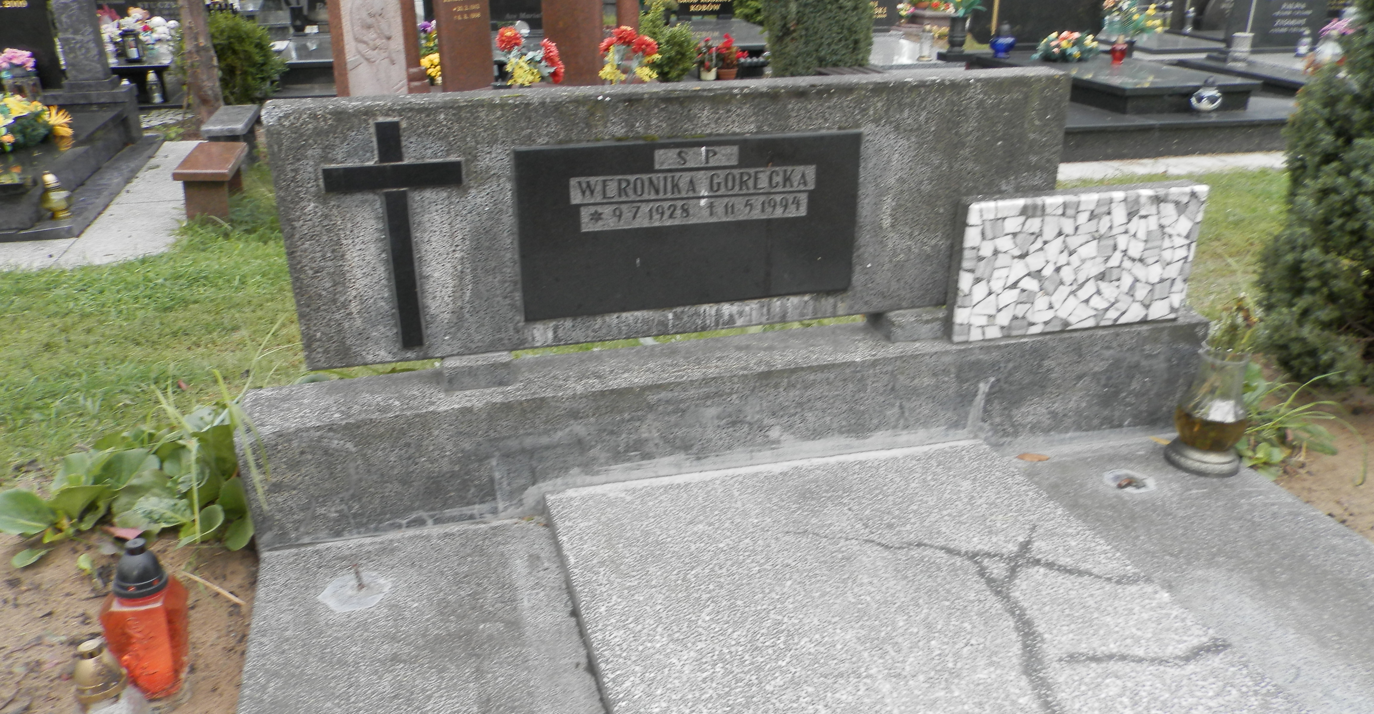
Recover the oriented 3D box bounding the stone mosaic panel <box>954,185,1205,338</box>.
[{"bbox_3d":[0.946,-0.231,2.421,0.640,0.345,0.055,-6,24,-15],"label":"stone mosaic panel"}]

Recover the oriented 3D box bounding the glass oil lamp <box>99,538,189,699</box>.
[{"bbox_3d":[-0.827,0.406,1.513,0.134,0.272,0.134,-6,24,-14],"label":"glass oil lamp"}]

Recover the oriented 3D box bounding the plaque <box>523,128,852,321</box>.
[{"bbox_3d":[0.017,-0.260,1.966,0.690,0.338,0.020,-6,24,-14],"label":"plaque"}]

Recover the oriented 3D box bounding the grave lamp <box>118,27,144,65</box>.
[{"bbox_3d":[-4.418,-2.466,7.846,0.160,0.240,0.160,-6,24,-13],"label":"grave lamp"}]

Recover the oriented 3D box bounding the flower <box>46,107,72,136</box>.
[{"bbox_3d":[-3.414,-1.285,5.400,0.120,0.160,0.130,6,24,13],"label":"flower"}]

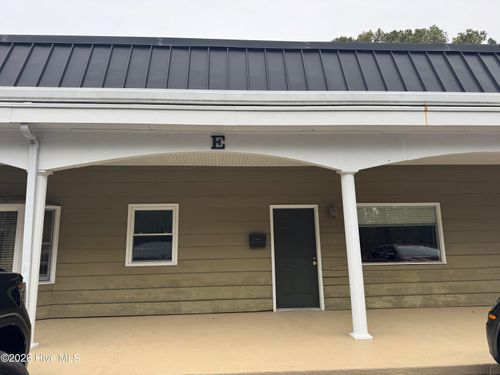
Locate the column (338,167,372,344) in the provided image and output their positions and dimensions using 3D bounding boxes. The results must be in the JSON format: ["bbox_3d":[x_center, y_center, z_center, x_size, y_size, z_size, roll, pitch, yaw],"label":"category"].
[{"bbox_3d":[1.508,0.900,5.028,0.242,2.404,0.242,0,-11,-4],"label":"column"}]

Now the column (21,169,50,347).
[{"bbox_3d":[-2.929,0.922,4.694,0.242,2.394,0.242,0,-11,-4],"label":"column"}]

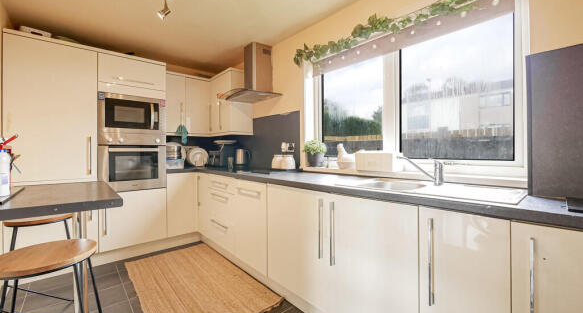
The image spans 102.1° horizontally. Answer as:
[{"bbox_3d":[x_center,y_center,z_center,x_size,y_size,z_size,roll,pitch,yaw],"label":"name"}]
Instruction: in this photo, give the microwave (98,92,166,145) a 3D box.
[{"bbox_3d":[-1.825,-0.385,2.703,0.600,0.520,0.540,-1,2,-39],"label":"microwave"}]

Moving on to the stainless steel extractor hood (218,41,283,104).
[{"bbox_3d":[-0.463,-0.964,2.686,0.470,0.610,0.600,-1,2,-42],"label":"stainless steel extractor hood"}]

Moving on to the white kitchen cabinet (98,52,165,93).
[{"bbox_3d":[-1.830,-0.883,2.710,0.600,0.285,0.560,-1,2,-39],"label":"white kitchen cabinet"}]

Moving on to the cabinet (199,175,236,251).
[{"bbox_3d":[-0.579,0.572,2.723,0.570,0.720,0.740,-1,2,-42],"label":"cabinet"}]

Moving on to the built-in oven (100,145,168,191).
[{"bbox_3d":[-1.825,0.115,2.703,0.600,0.475,0.540,-1,2,-39],"label":"built-in oven"}]

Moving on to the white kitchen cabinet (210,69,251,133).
[{"bbox_3d":[-0.812,-0.678,3.176,0.310,0.770,0.600,-1,2,-42],"label":"white kitchen cabinet"}]

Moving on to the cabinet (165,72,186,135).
[{"bbox_3d":[-1.574,-0.655,3.056,0.295,0.740,0.320,-1,1,-42],"label":"cabinet"}]

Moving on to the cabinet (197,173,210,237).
[{"bbox_3d":[-0.838,0.564,2.985,0.570,0.730,0.310,-1,1,-42],"label":"cabinet"}]

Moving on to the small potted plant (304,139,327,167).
[{"bbox_3d":[0.244,-0.040,2.400,0.220,0.285,0.220,0,2,0],"label":"small potted plant"}]

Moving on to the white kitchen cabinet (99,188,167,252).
[{"bbox_3d":[-1.823,0.648,2.687,0.598,0.575,0.570,-1,1,-42],"label":"white kitchen cabinet"}]

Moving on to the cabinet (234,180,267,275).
[{"bbox_3d":[-0.148,0.570,2.224,0.570,0.730,0.528,-1,1,-42],"label":"cabinet"}]

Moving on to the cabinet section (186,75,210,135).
[{"bbox_3d":[-1.347,-0.661,3.255,0.316,0.745,0.320,-1,1,-42],"label":"cabinet section"}]

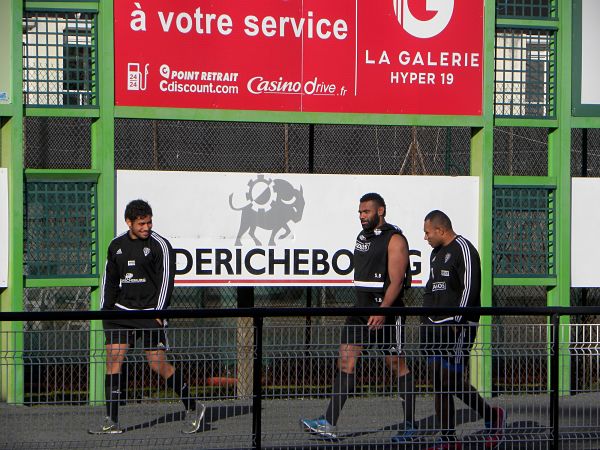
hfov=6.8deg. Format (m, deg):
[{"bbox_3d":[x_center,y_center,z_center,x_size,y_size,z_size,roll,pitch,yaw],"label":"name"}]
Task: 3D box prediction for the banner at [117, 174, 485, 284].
[{"bbox_3d":[0.030,0.046,44.700,3.870,1.000,0.050,0,0,-34],"label":"banner"}]

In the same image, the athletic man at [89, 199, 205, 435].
[{"bbox_3d":[-1.170,0.700,38.500,0.820,1.800,0.600,0,0,-40],"label":"athletic man"}]

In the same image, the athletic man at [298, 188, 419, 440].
[{"bbox_3d":[0.437,0.690,37.800,0.850,1.860,0.600,0,0,-21],"label":"athletic man"}]

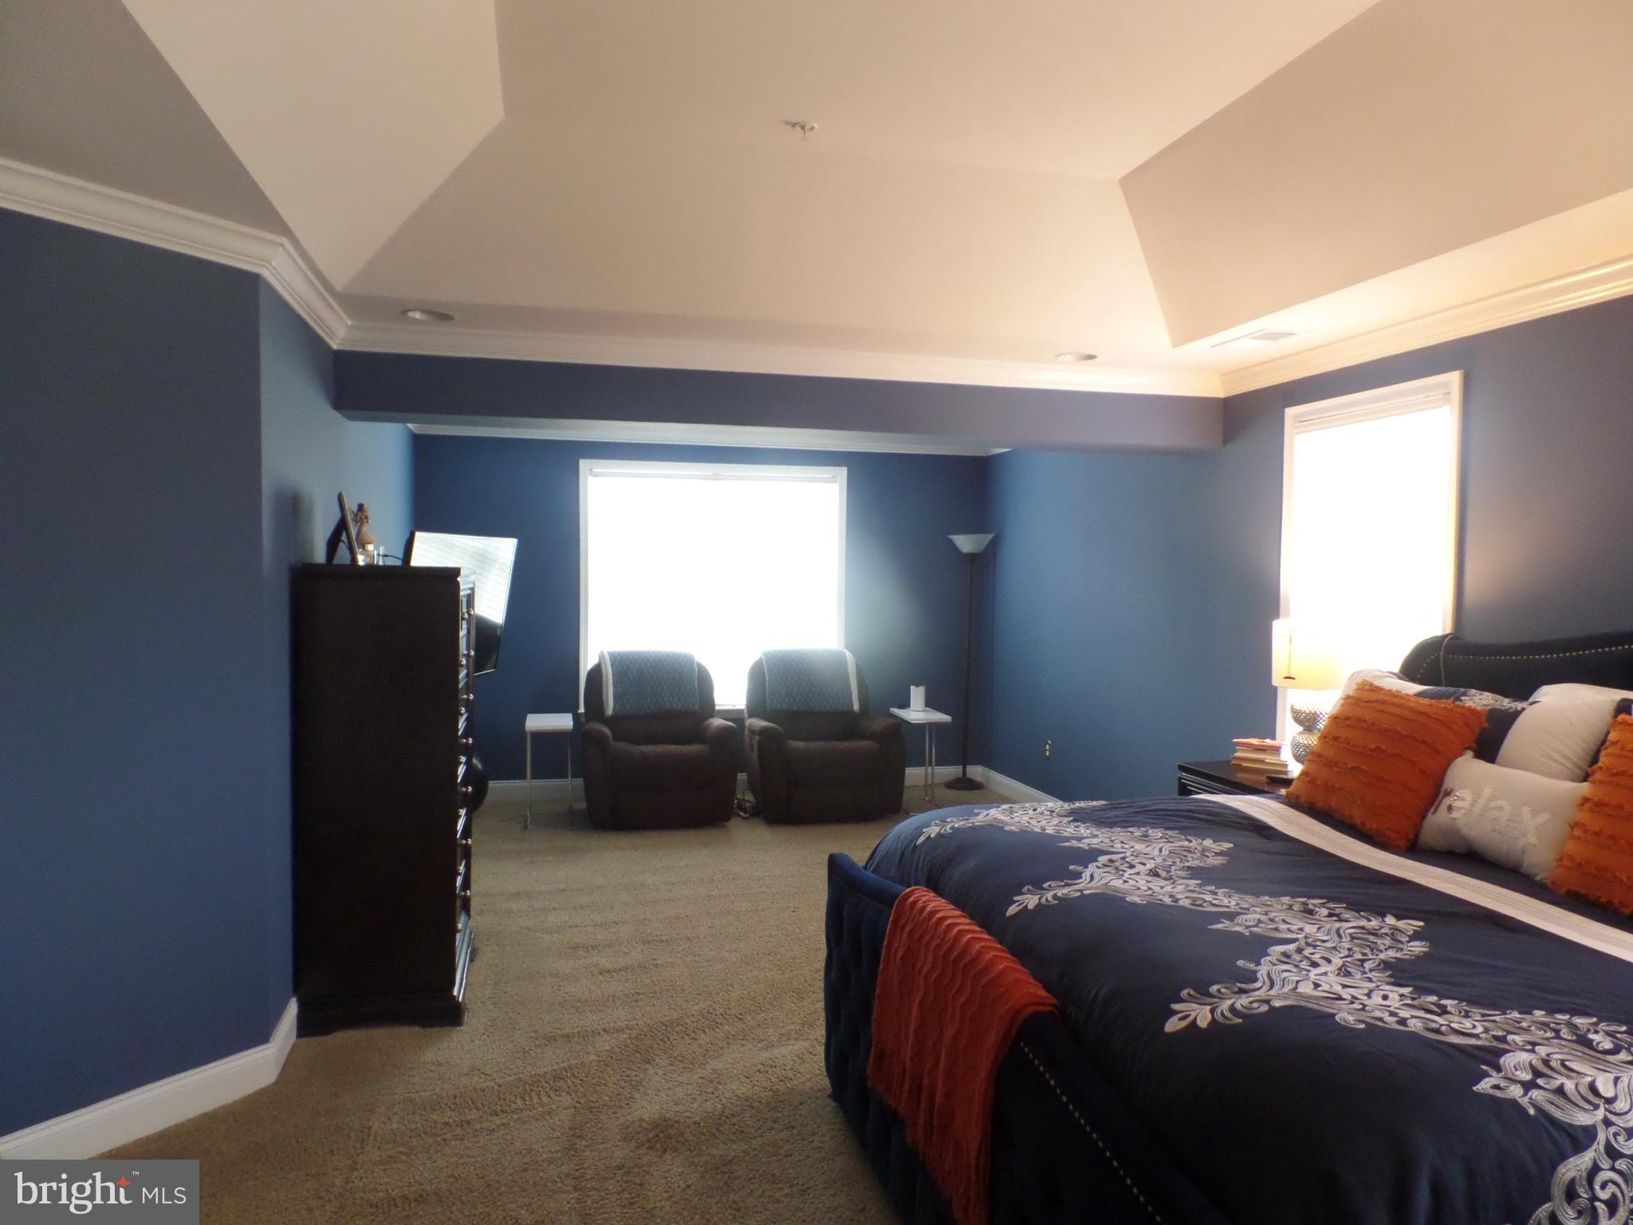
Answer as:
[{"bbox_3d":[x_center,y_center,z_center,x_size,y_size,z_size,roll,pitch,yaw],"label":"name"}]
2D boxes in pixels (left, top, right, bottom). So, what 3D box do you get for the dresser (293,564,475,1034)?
[{"bbox_3d":[-1.451,0.584,3.739,0.500,1.470,0.676,0,2,-14],"label":"dresser"}]

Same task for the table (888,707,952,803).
[{"bbox_3d":[0.654,0.931,6.875,0.272,0.581,0.537,0,2,-10],"label":"table"}]

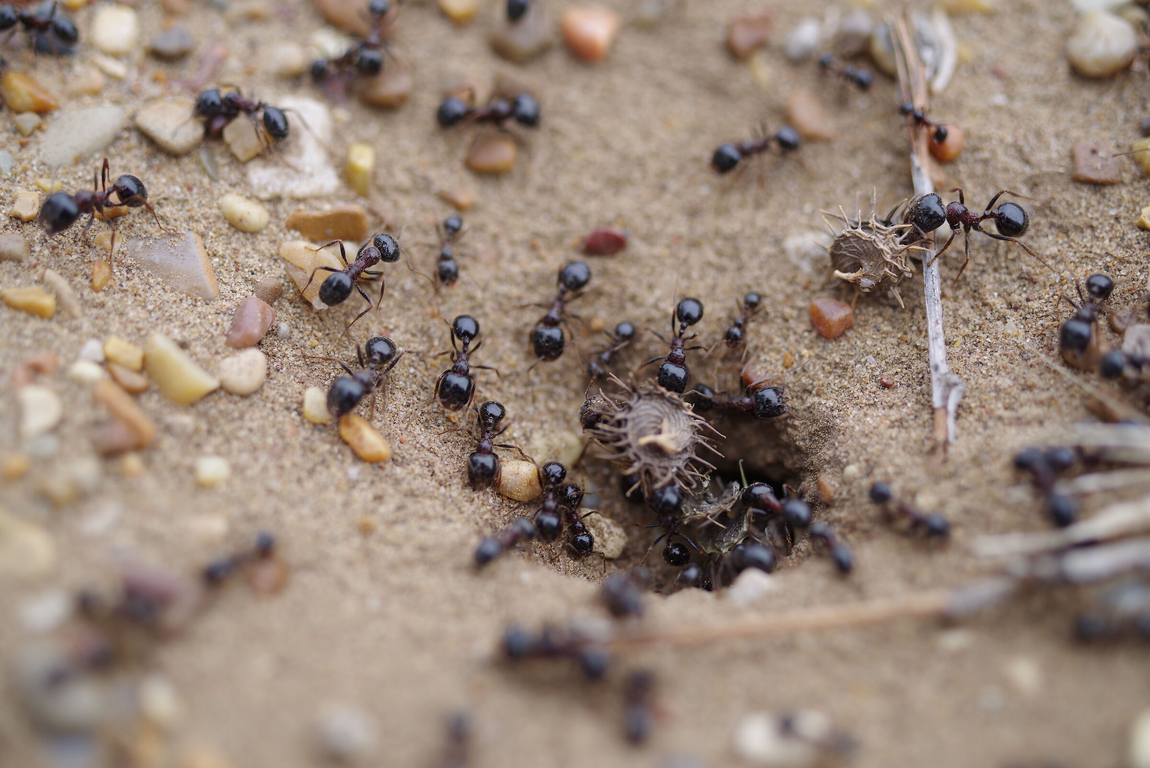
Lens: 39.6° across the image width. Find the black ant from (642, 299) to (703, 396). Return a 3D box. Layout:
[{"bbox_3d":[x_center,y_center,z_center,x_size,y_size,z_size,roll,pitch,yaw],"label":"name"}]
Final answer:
[{"bbox_3d":[0.008,-0.003,0.126,0.006,0.003,0.008,10,55,7],"label":"black ant"}]

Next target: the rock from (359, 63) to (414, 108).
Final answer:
[{"bbox_3d":[-0.017,-0.027,0.143,0.005,0.003,0.004,0,43,0],"label":"rock"}]

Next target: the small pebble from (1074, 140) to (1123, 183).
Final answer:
[{"bbox_3d":[0.048,-0.021,0.148,0.004,0.002,0.004,-2,48,-2],"label":"small pebble"}]

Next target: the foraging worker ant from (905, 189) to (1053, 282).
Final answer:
[{"bbox_3d":[0.030,-0.011,0.119,0.011,0.004,0.007,3,47,3],"label":"foraging worker ant"}]

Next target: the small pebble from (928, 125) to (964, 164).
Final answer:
[{"bbox_3d":[0.032,-0.021,0.137,0.003,0.003,0.003,0,43,0],"label":"small pebble"}]

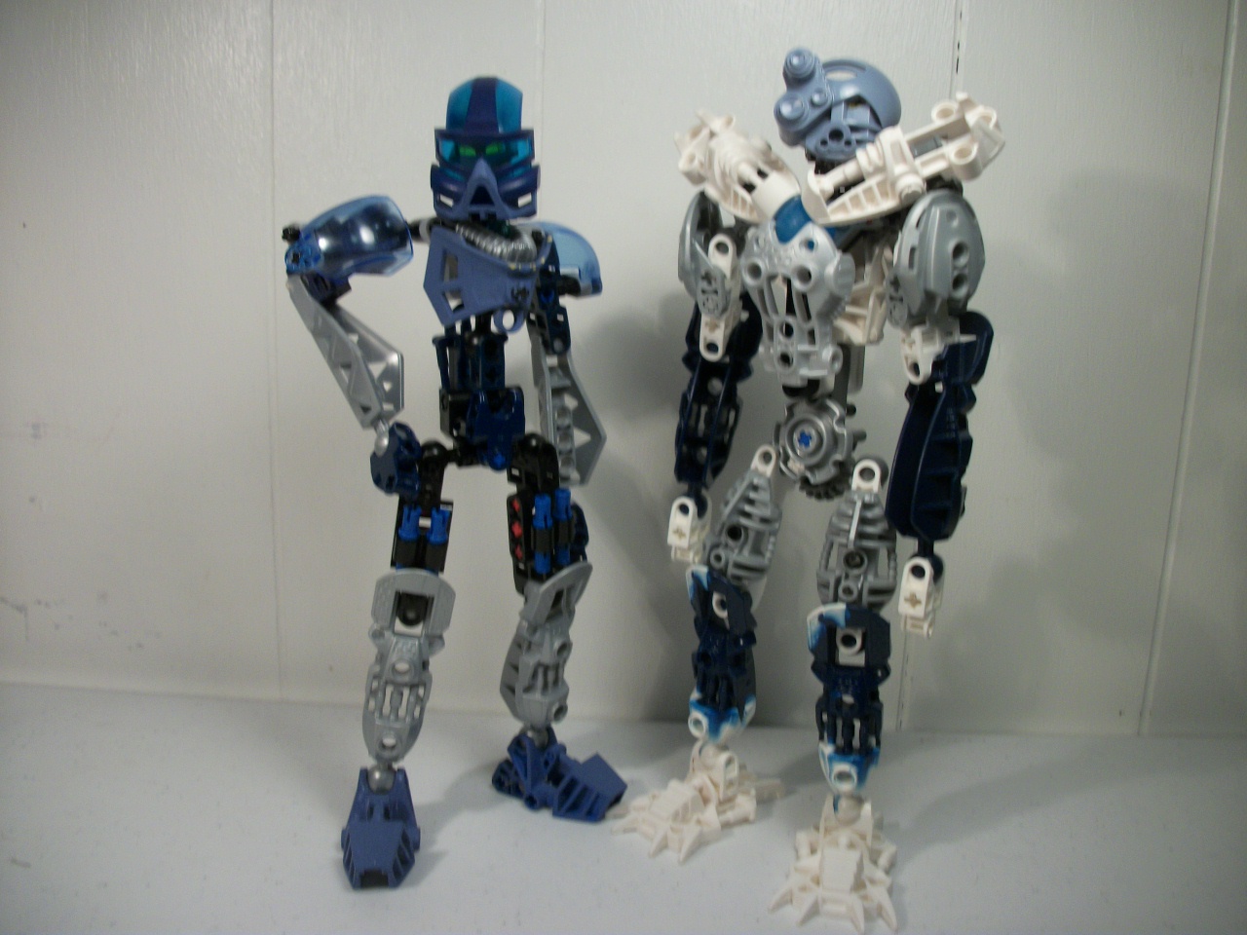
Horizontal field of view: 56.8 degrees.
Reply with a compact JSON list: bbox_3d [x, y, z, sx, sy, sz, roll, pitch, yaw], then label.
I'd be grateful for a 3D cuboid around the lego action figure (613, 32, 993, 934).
[{"bbox_3d":[0.056,0.007,0.372,0.107,0.264,0.076,9,13,31],"label":"lego action figure"}]

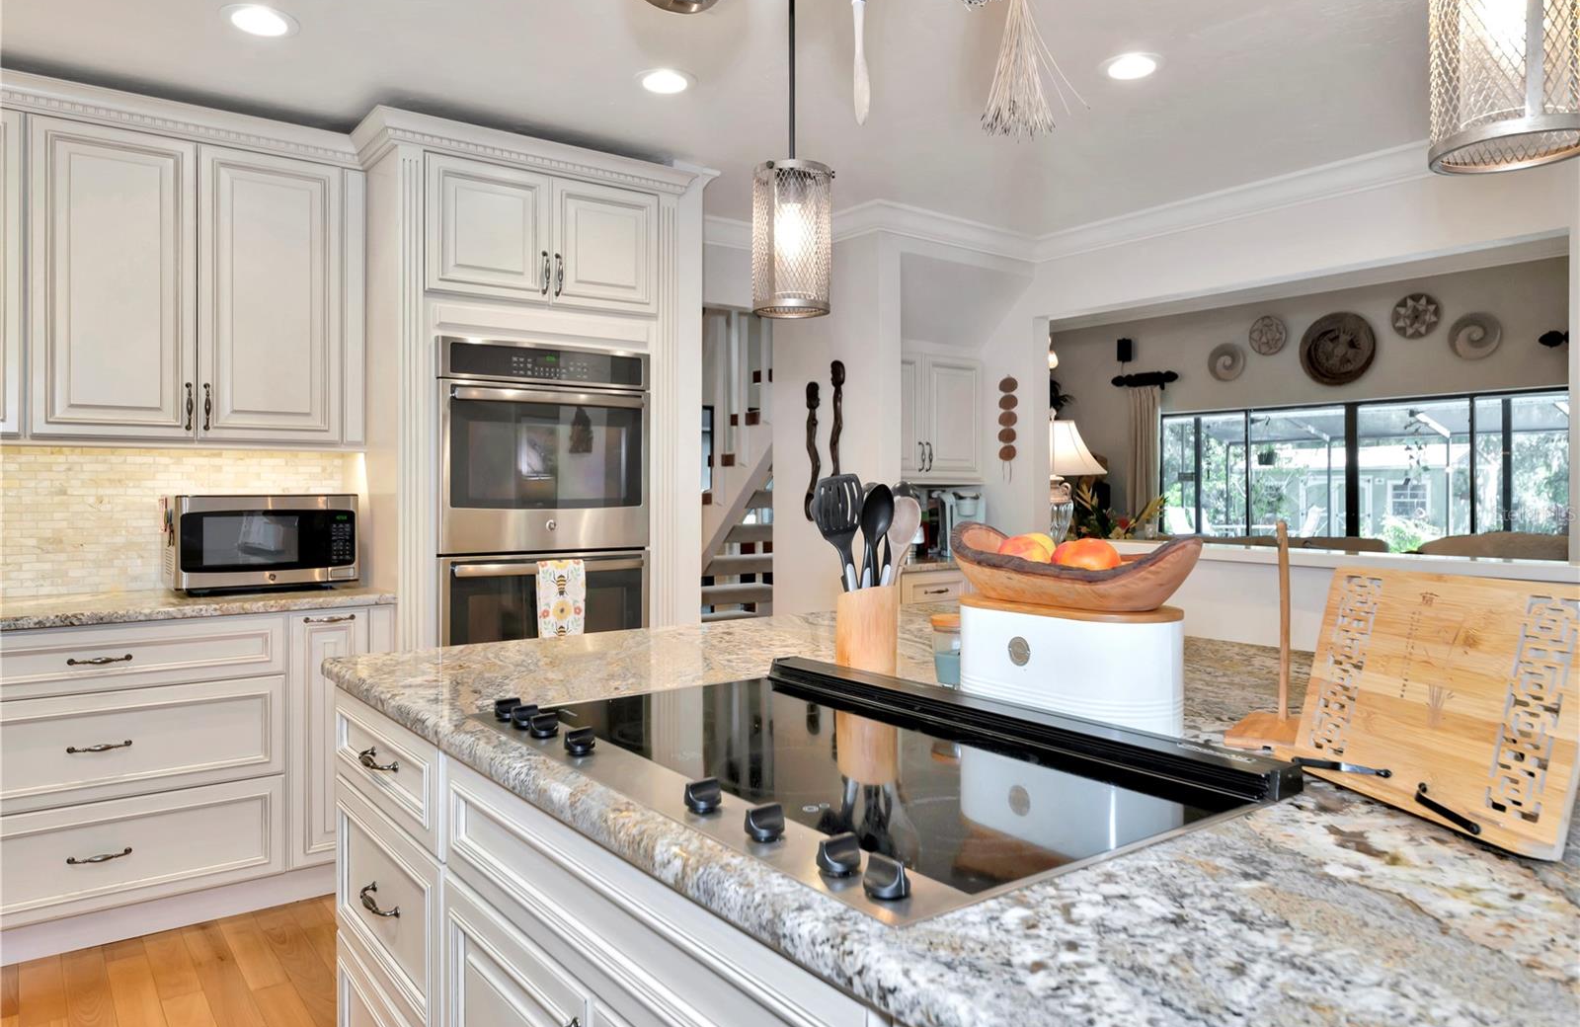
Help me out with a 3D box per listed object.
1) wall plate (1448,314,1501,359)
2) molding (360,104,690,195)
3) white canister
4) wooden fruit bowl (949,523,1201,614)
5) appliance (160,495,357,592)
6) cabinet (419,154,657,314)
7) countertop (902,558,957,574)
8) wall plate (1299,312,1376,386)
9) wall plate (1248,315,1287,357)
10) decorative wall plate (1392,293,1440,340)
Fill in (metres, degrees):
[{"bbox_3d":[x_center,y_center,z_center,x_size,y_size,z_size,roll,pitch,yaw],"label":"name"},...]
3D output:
[{"bbox_3d":[4.911,-1.274,7.247,0.050,0.335,0.335,-1,1,-38],"label":"wall plate"},{"bbox_3d":[-0.890,-1.171,3.470,1.113,0.095,0.410,-1,2,-37],"label":"molding"},{"bbox_3d":[0.389,0.210,1.431,0.181,0.171,0.347,-1,1,-32],"label":"white canister"},{"bbox_3d":[0.386,0.071,1.431,0.215,0.110,0.430,-1,1,-32],"label":"wooden fruit bowl"},{"bbox_3d":[-1.739,0.096,3.314,0.517,0.300,0.400,-1,1,-37],"label":"appliance"},{"bbox_3d":[-0.991,-0.941,3.695,0.825,0.436,0.600,-1,1,-34],"label":"cabinet"},{"bbox_3d":[0.668,0.227,4.875,0.960,0.040,0.700,-1,2,-37],"label":"countertop"},{"bbox_3d":[4.457,-1.347,8.262,0.090,0.600,0.600,-1,2,-37],"label":"wall plate"},{"bbox_3d":[4.129,-1.539,8.733,0.050,0.350,0.345,-1,2,-37],"label":"wall plate"},{"bbox_3d":[4.674,-1.480,7.552,0.050,0.335,0.335,-1,1,-38],"label":"decorative wall plate"}]

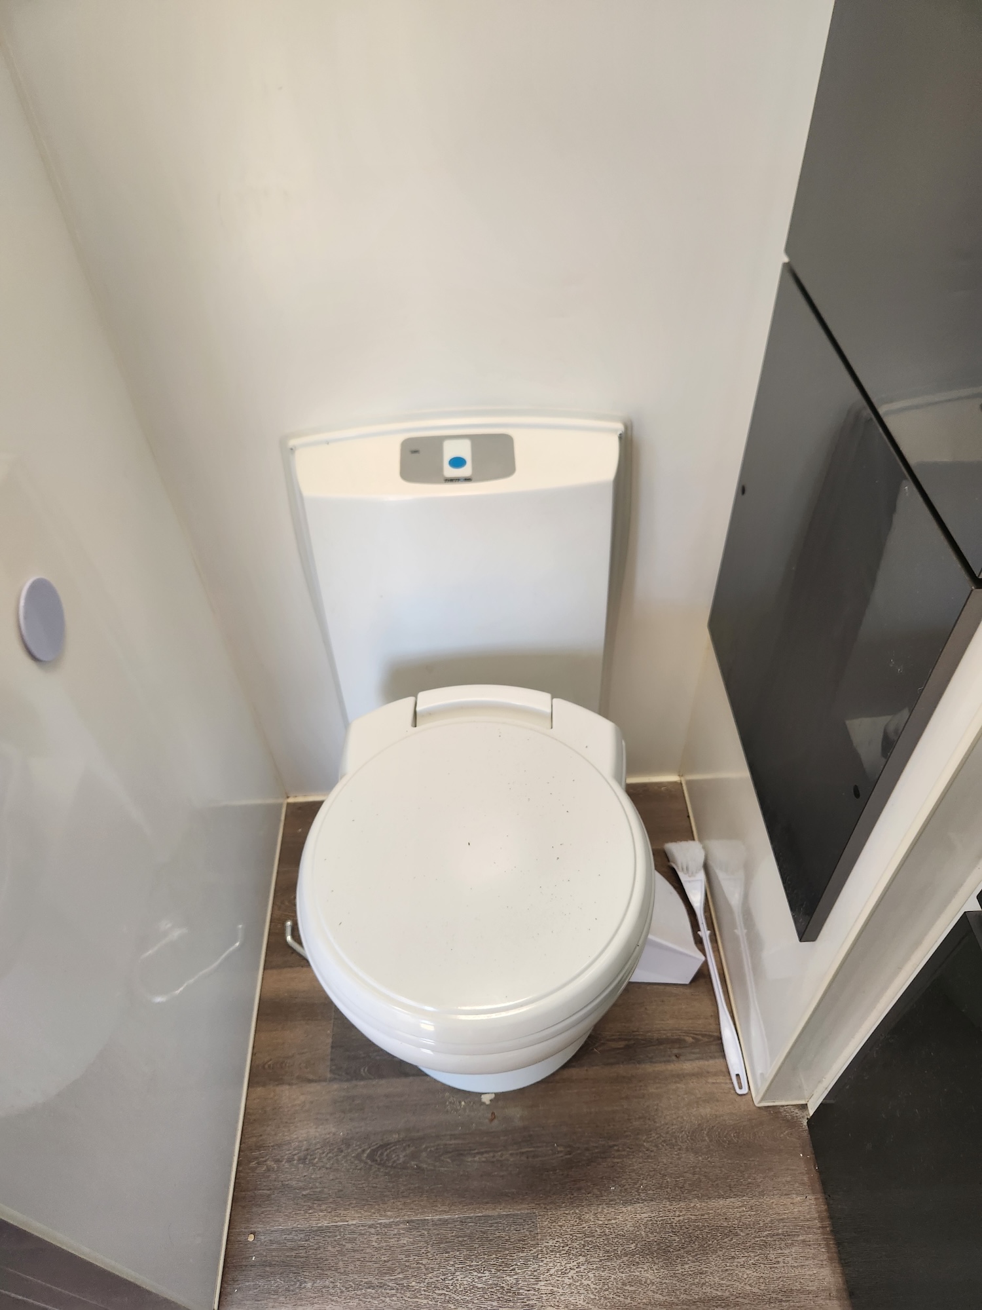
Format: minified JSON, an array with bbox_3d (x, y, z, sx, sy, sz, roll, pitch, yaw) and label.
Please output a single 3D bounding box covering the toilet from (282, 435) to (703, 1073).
[{"bbox_3d":[-0.013,0.193,1.052,0.394,0.749,0.582,-3,48,1],"label":"toilet"}]

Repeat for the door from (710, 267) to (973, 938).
[{"bbox_3d":[0.306,-0.040,0.861,0.017,0.495,0.448,-3,48,1],"label":"door"}]

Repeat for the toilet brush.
[{"bbox_3d":[0.319,0.443,1.277,0.060,0.050,0.366,-6,50,-1],"label":"toilet brush"}]

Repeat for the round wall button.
[{"bbox_3d":[-0.374,-0.029,0.716,0.012,0.067,0.067,-3,48,1],"label":"round wall button"}]

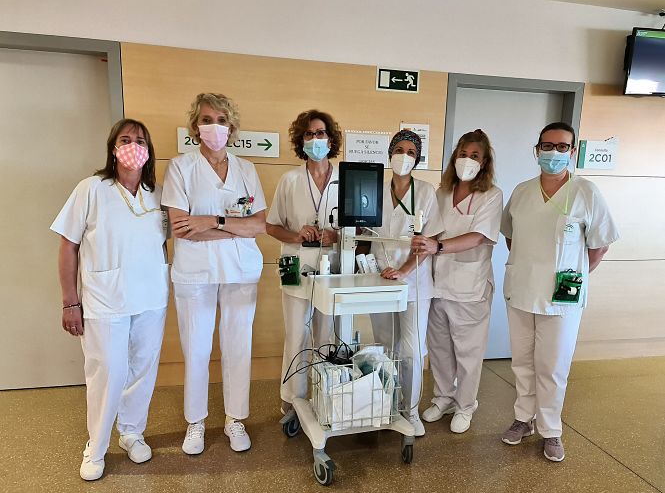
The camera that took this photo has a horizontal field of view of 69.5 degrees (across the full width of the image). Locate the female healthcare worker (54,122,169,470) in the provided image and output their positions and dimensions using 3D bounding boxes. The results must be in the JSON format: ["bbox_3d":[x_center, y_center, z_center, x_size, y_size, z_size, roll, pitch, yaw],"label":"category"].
[{"bbox_3d":[-1.022,0.240,2.242,0.562,1.627,0.390,-1,10,-20],"label":"female healthcare worker"}]

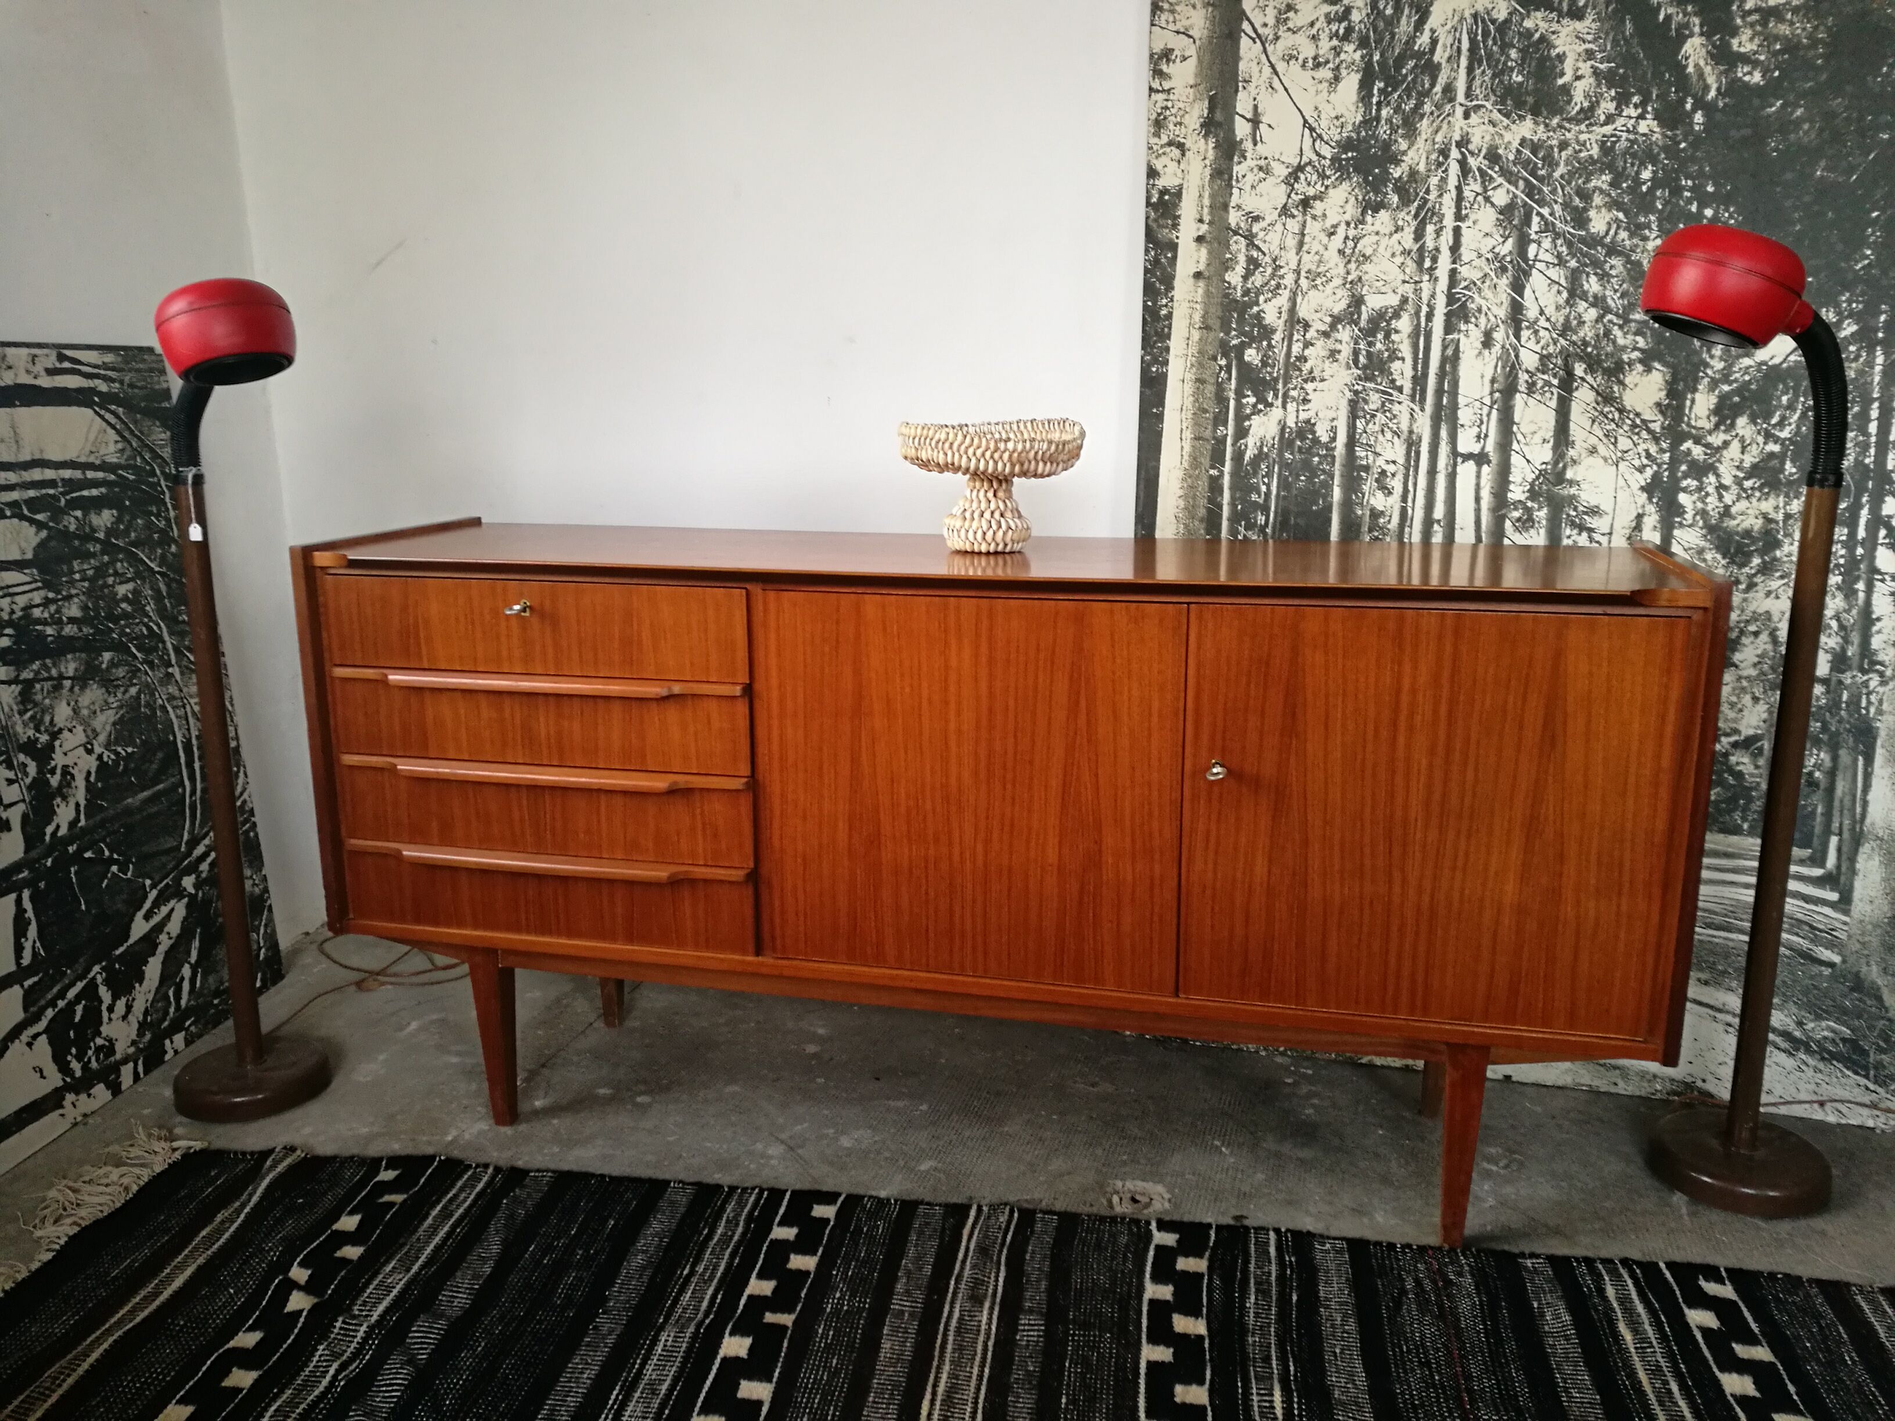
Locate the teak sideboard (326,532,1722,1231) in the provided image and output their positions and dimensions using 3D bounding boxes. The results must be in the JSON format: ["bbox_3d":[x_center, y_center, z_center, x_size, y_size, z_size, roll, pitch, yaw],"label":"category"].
[{"bbox_3d":[0.031,0.192,2.078,1.770,0.848,0.446,3,12,14],"label":"teak sideboard"}]

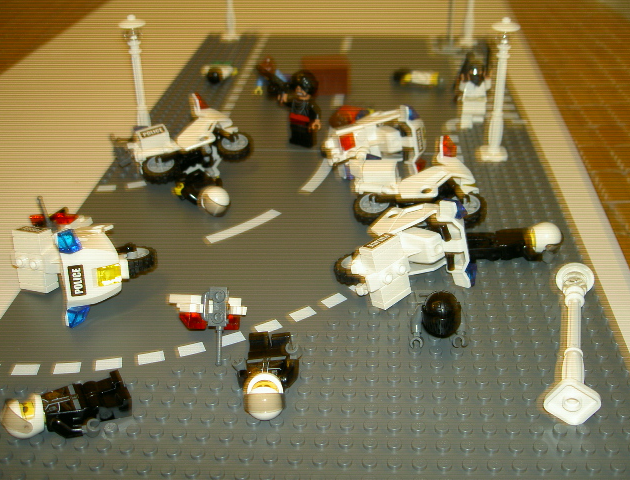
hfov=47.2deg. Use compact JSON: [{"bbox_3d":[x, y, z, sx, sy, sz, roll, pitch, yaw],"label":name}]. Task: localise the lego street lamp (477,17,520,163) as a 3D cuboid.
[{"bbox_3d":[0.104,-0.084,0.405,0.016,0.080,0.016,0,33,5],"label":"lego street lamp"}]

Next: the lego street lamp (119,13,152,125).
[{"bbox_3d":[-0.104,-0.093,0.429,0.016,0.080,0.016,3,33,4],"label":"lego street lamp"}]

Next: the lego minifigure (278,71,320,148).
[{"bbox_3d":[-0.008,-0.079,0.433,0.024,0.045,0.016,17,36,26],"label":"lego minifigure"}]

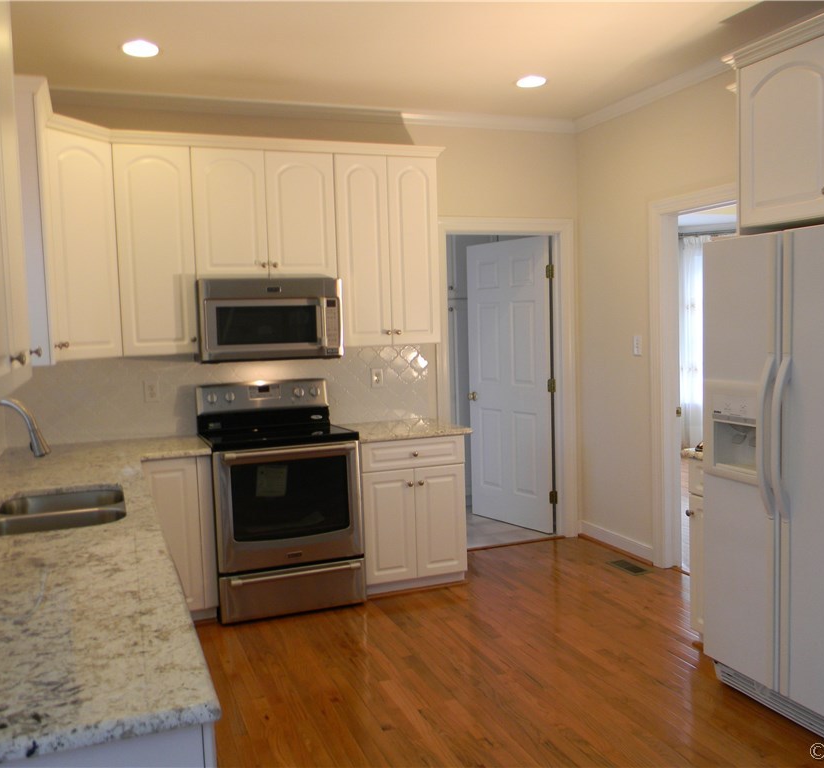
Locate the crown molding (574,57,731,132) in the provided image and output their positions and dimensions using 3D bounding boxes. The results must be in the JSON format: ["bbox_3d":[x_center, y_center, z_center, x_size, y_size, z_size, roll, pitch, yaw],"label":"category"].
[{"bbox_3d":[1.315,-1.606,4.721,0.070,0.068,1.495,-3,5,-20],"label":"crown molding"}]

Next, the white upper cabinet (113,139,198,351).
[{"bbox_3d":[-1.363,-0.694,4.397,0.363,1.065,0.330,-3,5,-20],"label":"white upper cabinet"}]

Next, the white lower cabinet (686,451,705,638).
[{"bbox_3d":[1.553,0.750,3.653,0.615,0.875,0.240,-3,5,-20],"label":"white lower cabinet"}]

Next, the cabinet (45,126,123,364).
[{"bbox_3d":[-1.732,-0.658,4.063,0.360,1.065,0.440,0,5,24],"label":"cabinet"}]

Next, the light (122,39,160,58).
[{"bbox_3d":[-1.192,-1.473,3.642,0.165,0.045,0.165,-3,5,-20],"label":"light"}]

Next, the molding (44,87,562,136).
[{"bbox_3d":[-0.531,-1.589,4.855,3.495,0.075,0.070,-3,5,-20],"label":"molding"}]

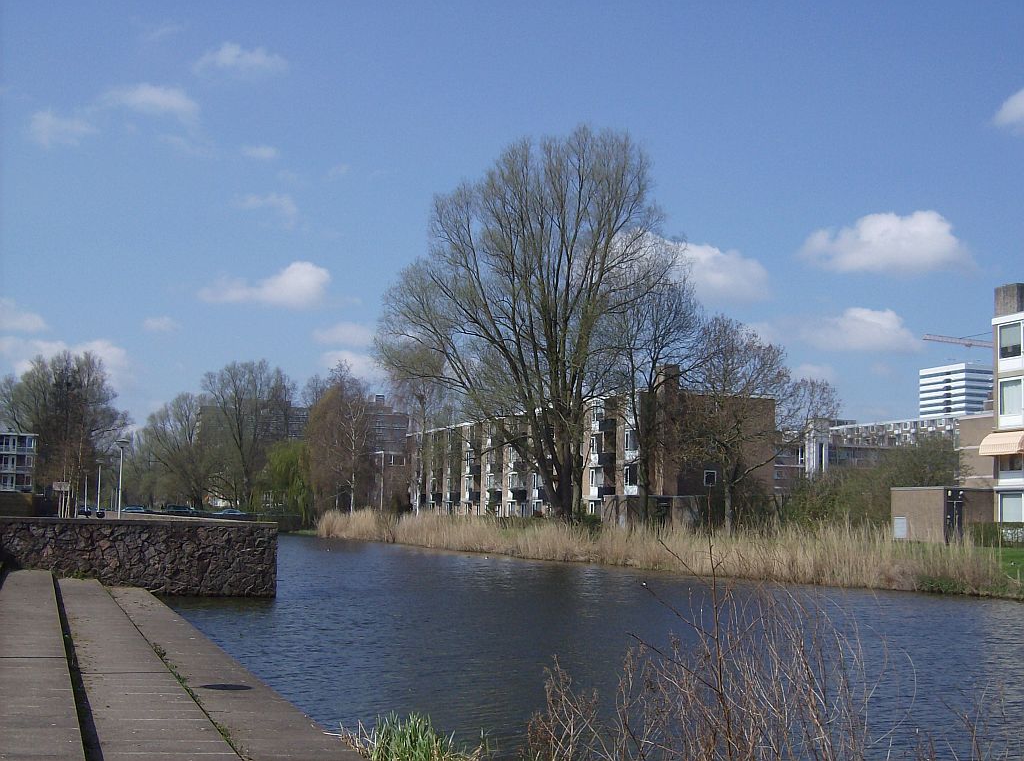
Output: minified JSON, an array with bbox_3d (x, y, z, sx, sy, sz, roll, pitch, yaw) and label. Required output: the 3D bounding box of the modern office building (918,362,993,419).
[{"bbox_3d":[203.196,30.068,596.870,32.000,70.604,32.770,3,-6,-18],"label":"modern office building"}]

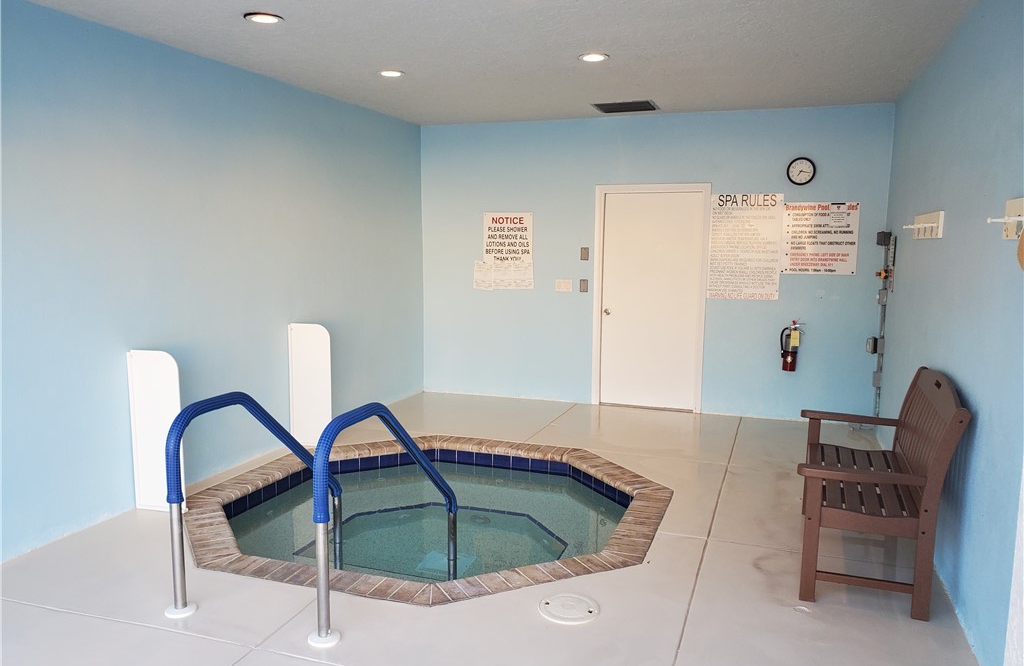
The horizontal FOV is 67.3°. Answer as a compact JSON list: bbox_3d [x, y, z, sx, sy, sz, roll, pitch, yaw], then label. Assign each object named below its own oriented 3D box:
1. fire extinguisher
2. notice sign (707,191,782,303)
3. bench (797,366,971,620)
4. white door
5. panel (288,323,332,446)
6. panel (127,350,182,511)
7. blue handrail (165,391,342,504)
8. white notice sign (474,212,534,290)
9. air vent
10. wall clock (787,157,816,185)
[{"bbox_3d":[2.462,0.119,6.766,0.181,0.457,0.151,3,7,19],"label":"fire extinguisher"},{"bbox_3d":[2.083,-0.767,6.879,0.618,0.939,0.020,3,7,19],"label":"notice sign"},{"bbox_3d":[1.771,0.666,3.836,0.648,0.994,1.185,3,8,21],"label":"bench"},{"bbox_3d":[1.290,-0.320,7.235,1.060,2.114,0.070,3,7,19],"label":"white door"},{"bbox_3d":[-1.530,0.407,5.907,0.362,0.949,0.035,2,7,16],"label":"panel"},{"bbox_3d":[-2.047,0.580,4.471,0.362,0.949,0.035,2,7,16],"label":"panel"},{"bbox_3d":[-1.209,0.626,3.788,0.075,0.763,1.266,3,8,21],"label":"blue handrail"},{"bbox_3d":[-0.085,-0.799,7.657,0.623,0.773,0.020,3,7,19],"label":"white notice sign"},{"bbox_3d":[0.996,-1.952,6.664,0.542,0.030,0.542,3,7,19],"label":"air vent"},{"bbox_3d":[2.504,-1.393,6.642,0.237,0.237,0.040,3,7,19],"label":"wall clock"}]

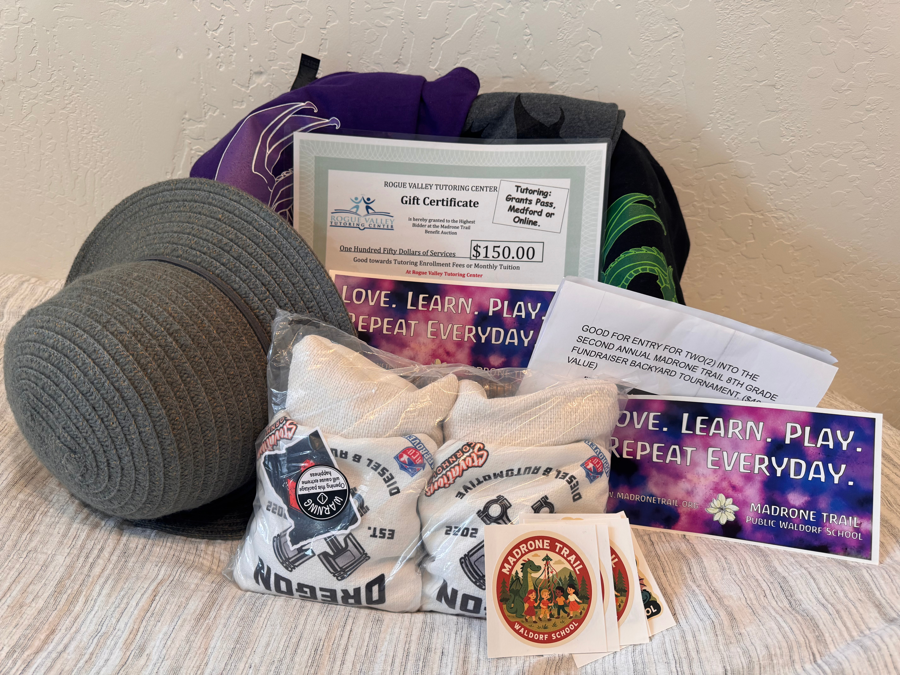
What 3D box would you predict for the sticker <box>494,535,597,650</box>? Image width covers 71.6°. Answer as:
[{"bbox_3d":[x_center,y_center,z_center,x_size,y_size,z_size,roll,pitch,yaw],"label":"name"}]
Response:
[{"bbox_3d":[0.061,0.160,0.399,0.070,0.003,0.070,3,71,-10],"label":"sticker"}]

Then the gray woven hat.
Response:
[{"bbox_3d":[-0.213,0.041,0.426,0.286,0.286,0.116,11,18,19],"label":"gray woven hat"}]

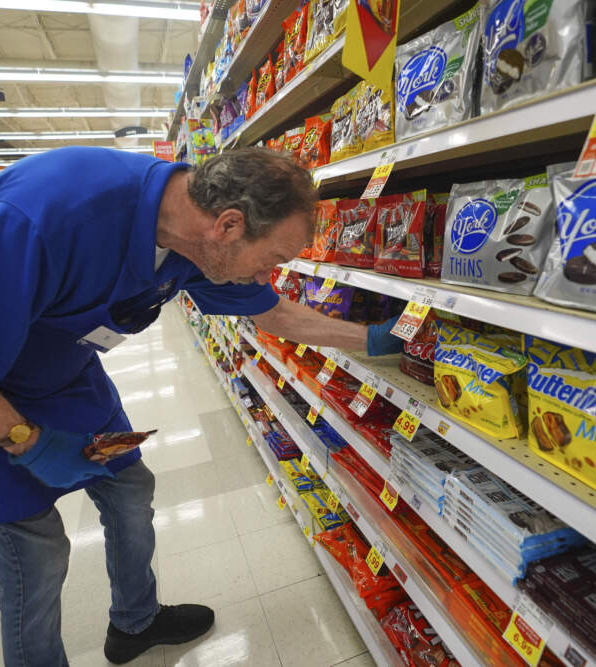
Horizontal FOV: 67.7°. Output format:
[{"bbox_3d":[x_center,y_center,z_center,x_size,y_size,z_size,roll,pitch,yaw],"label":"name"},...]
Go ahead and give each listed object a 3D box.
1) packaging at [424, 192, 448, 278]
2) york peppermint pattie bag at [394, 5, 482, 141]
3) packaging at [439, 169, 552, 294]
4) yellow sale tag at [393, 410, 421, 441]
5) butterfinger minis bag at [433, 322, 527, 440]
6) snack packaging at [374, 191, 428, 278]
[{"bbox_3d":[0.282,-0.218,0.965,0.052,0.164,0.178,-8,15,-18],"label":"packaging"},{"bbox_3d":[0.250,-0.439,0.791,0.060,0.182,0.222,-8,15,-18],"label":"york peppermint pattie bag"},{"bbox_3d":[0.321,-0.159,0.717,0.059,0.173,0.206,-8,15,-18],"label":"packaging"},{"bbox_3d":[0.212,0.179,0.869,0.005,0.045,0.060,18,6,-23],"label":"yellow sale tag"},{"bbox_3d":[0.317,0.074,0.760,0.066,0.150,0.182,-9,16,-22],"label":"butterfinger minis bag"},{"bbox_3d":[0.229,-0.213,0.951,0.052,0.169,0.178,-8,15,-18],"label":"snack packaging"}]

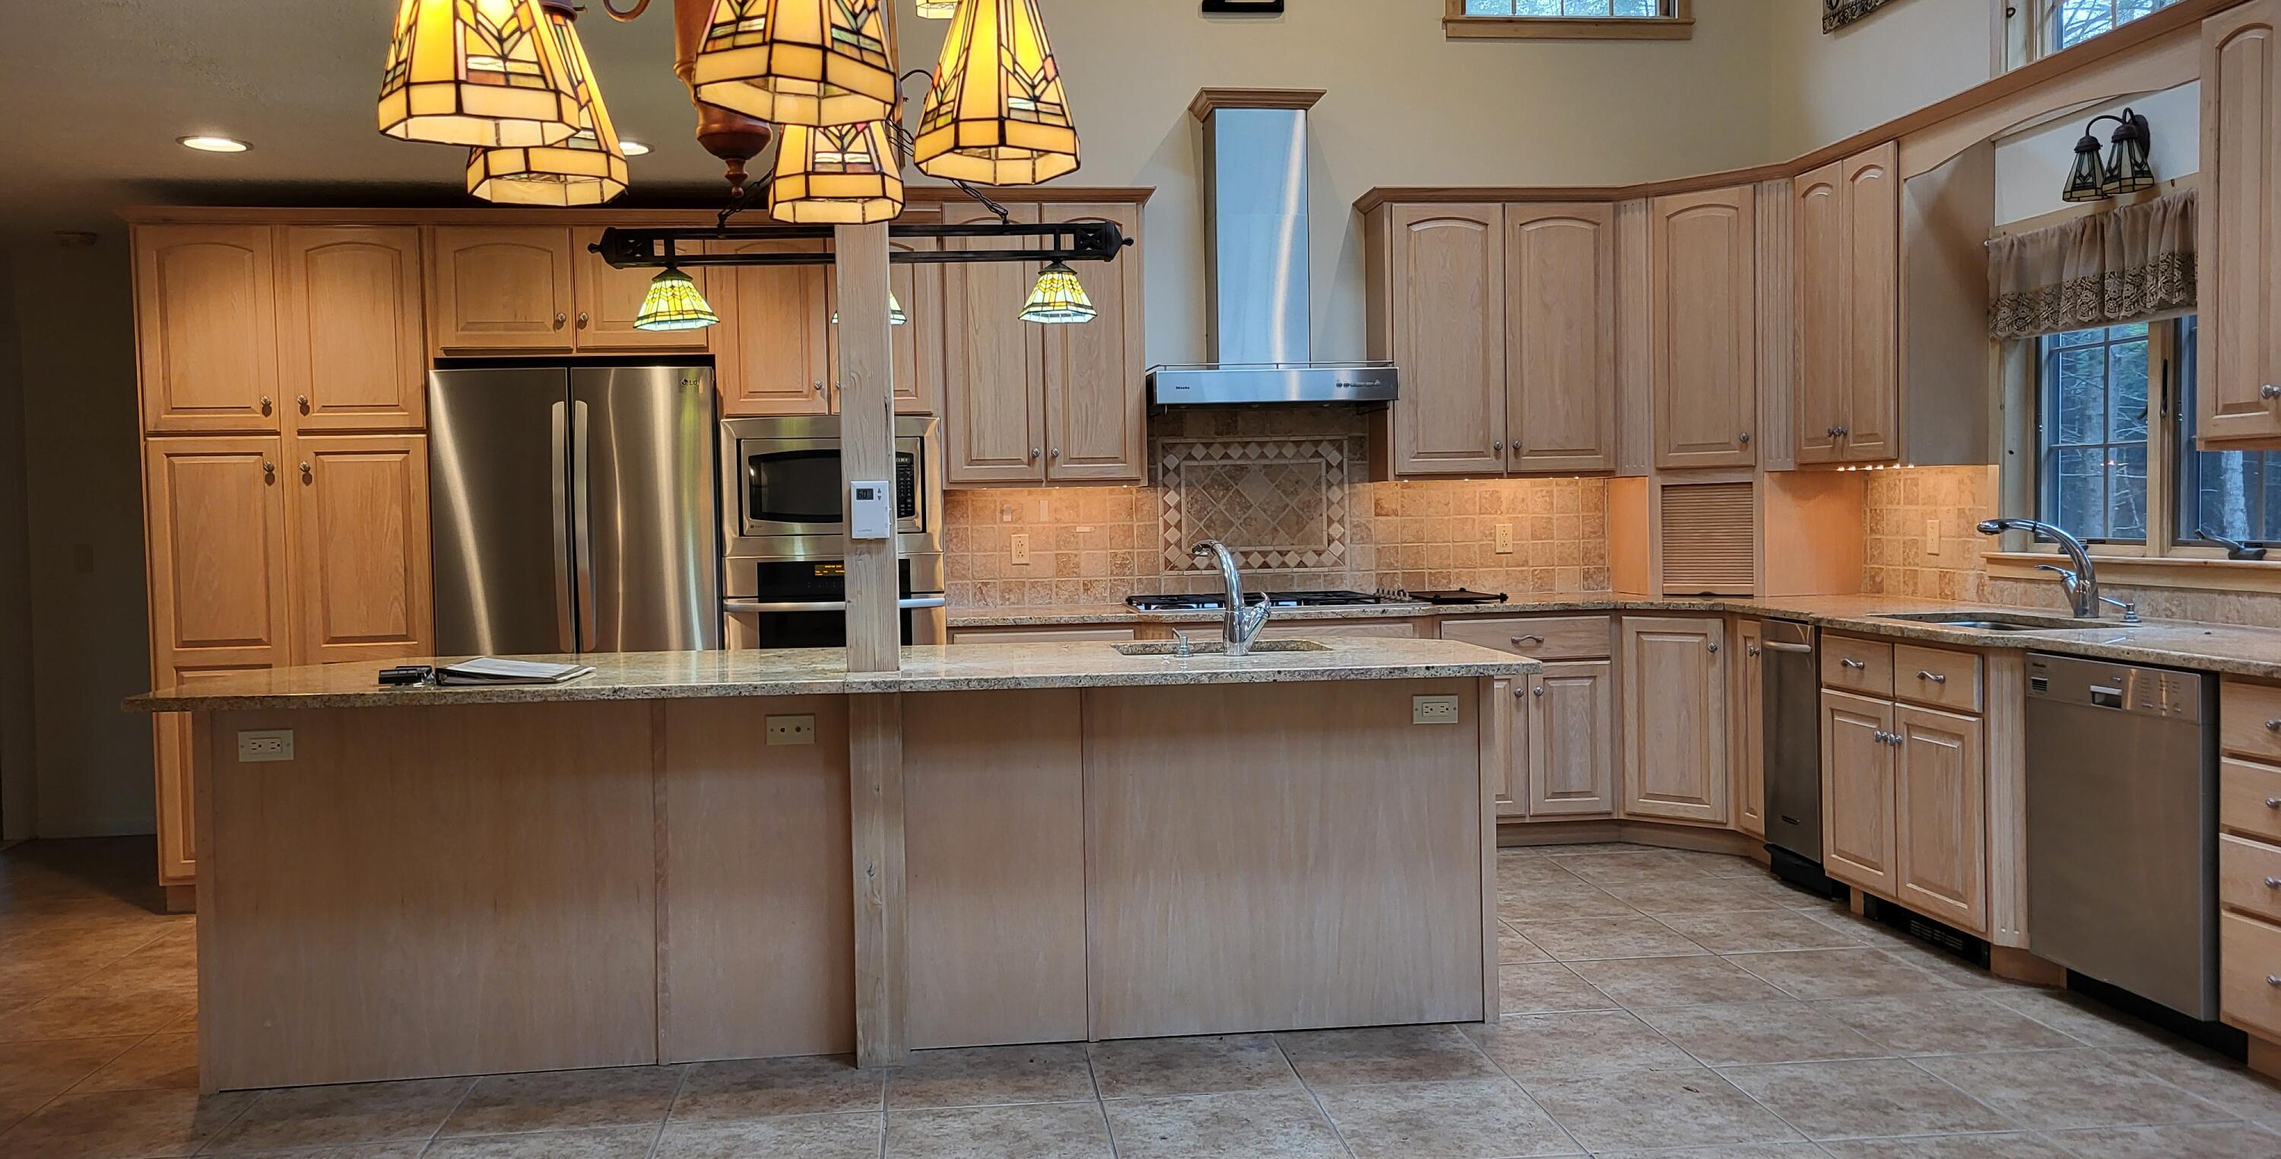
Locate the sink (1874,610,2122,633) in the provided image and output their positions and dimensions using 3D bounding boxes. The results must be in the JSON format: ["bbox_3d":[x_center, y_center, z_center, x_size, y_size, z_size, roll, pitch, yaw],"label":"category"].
[{"bbox_3d":[2.371,0.215,4.763,0.430,0.190,0.700,-1,2,-7],"label":"sink"}]

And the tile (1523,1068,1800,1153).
[{"bbox_3d":[1.098,1.139,3.674,0.457,0.010,0.457,-1,2,-7],"label":"tile"}]

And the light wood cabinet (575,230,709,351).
[{"bbox_3d":[-1.681,-0.968,5.897,0.439,0.407,0.460,-1,2,-7],"label":"light wood cabinet"}]

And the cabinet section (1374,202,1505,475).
[{"bbox_3d":[1.138,-0.907,6.630,0.454,1.035,0.325,-1,2,-7],"label":"cabinet section"}]

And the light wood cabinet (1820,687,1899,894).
[{"bbox_3d":[2.451,0.629,5.192,0.560,0.565,0.400,-1,2,-7],"label":"light wood cabinet"}]

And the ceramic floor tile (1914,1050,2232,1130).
[{"bbox_3d":[1.989,1.097,3.685,0.457,0.010,0.457,-1,2,-7],"label":"ceramic floor tile"}]

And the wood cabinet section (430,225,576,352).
[{"bbox_3d":[-2.132,-0.969,5.928,0.444,0.413,0.550,-1,2,-7],"label":"wood cabinet section"}]

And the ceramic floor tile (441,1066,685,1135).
[{"bbox_3d":[-1.253,1.148,3.793,0.457,0.010,0.430,-1,2,-7],"label":"ceramic floor tile"}]

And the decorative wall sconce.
[{"bbox_3d":[2.719,-1.183,4.762,0.190,0.241,0.310,-1,2,-7],"label":"decorative wall sconce"}]

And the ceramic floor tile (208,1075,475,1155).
[{"bbox_3d":[-1.710,1.152,3.739,0.457,0.010,0.457,-1,2,-7],"label":"ceramic floor tile"}]

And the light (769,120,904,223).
[{"bbox_3d":[-0.288,-0.433,1.627,0.128,0.165,0.128,-1,2,-7],"label":"light"}]

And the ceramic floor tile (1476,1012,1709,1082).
[{"bbox_3d":[1.020,1.093,4.024,0.453,0.010,0.453,-1,2,-7],"label":"ceramic floor tile"}]

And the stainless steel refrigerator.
[{"bbox_3d":[-1.900,0.168,6.031,0.910,1.760,0.770,-1,2,-7],"label":"stainless steel refrigerator"}]

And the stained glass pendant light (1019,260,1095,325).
[{"bbox_3d":[-0.205,-0.712,4.268,0.190,0.151,0.190,-1,2,-7],"label":"stained glass pendant light"}]

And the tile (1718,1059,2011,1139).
[{"bbox_3d":[1.529,1.102,3.626,0.453,0.010,0.453,-1,2,-7],"label":"tile"}]

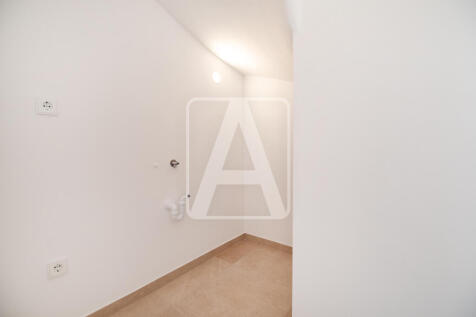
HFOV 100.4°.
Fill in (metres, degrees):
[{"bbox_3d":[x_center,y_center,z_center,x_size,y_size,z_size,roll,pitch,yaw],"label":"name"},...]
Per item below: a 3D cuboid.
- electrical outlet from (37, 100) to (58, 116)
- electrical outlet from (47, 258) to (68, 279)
[{"bbox_3d":[-0.956,-0.258,0.995,0.011,0.083,0.083,0,0,38],"label":"electrical outlet"},{"bbox_3d":[-0.932,0.569,1.026,0.011,0.083,0.083,0,0,38],"label":"electrical outlet"}]

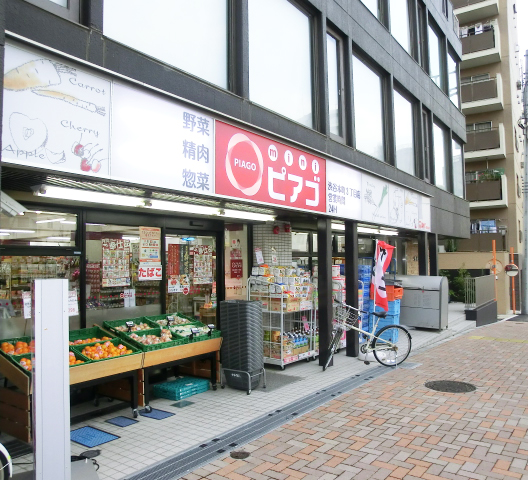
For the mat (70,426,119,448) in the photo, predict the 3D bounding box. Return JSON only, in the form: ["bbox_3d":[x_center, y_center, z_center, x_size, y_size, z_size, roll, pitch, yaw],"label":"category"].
[{"bbox_3d":[-1.686,1.895,4.307,0.550,0.020,0.310,-4,-4,37],"label":"mat"}]

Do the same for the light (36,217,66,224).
[{"bbox_3d":[-5.291,-0.459,11.026,1.200,0.070,0.100,-4,-4,36],"label":"light"}]

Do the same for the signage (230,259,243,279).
[{"bbox_3d":[-0.461,0.490,7.494,0.020,0.320,0.290,-4,-4,37],"label":"signage"}]

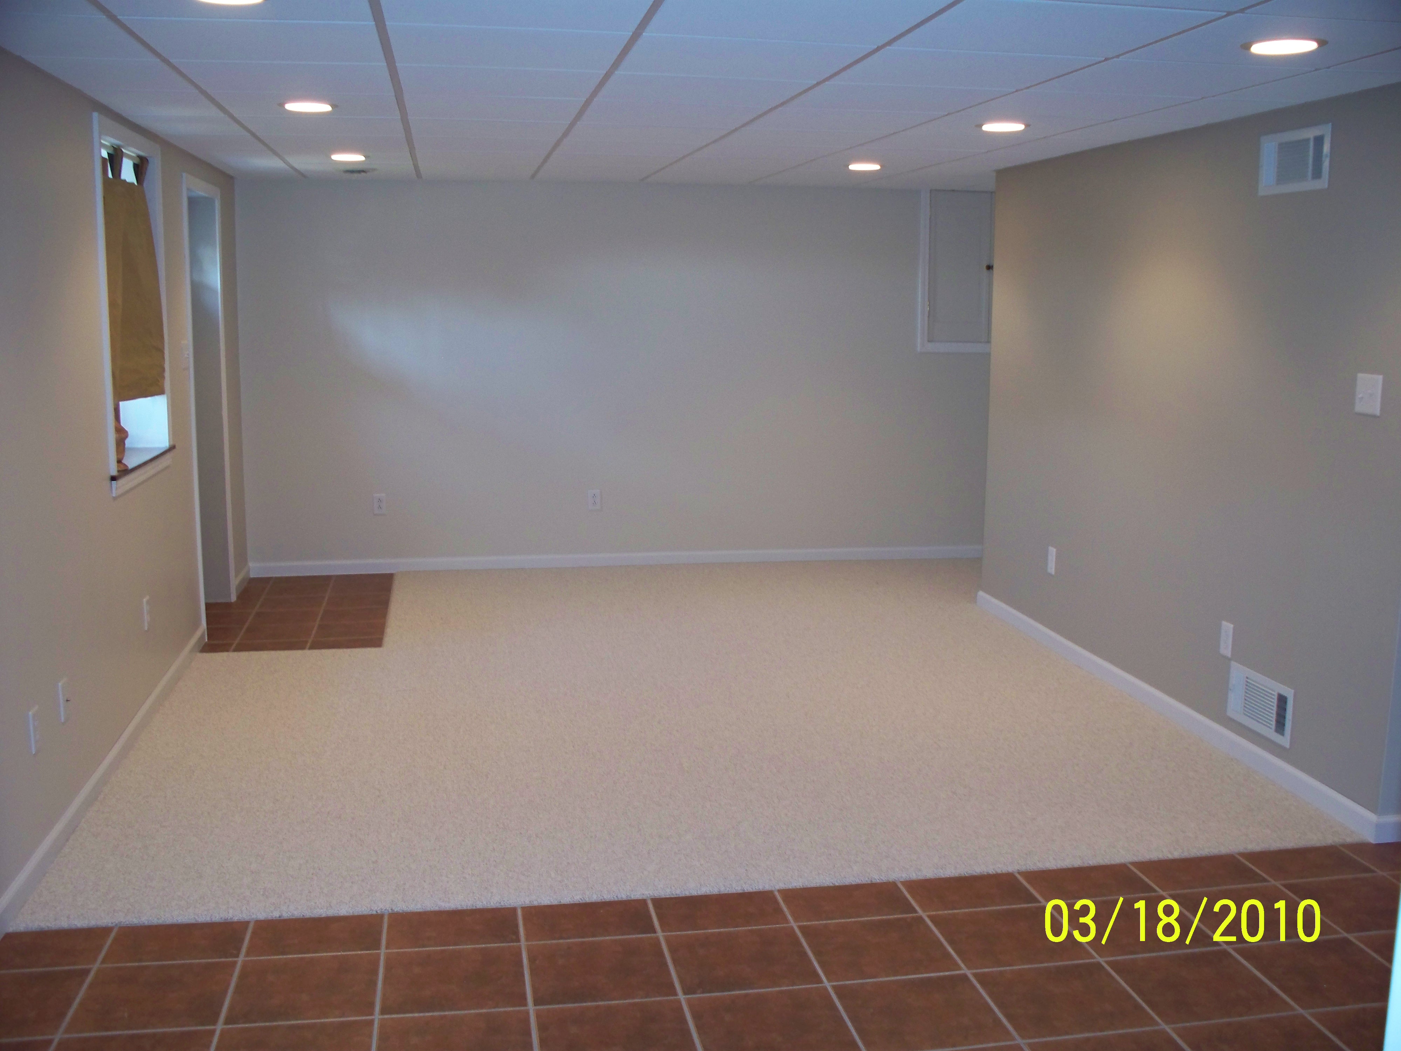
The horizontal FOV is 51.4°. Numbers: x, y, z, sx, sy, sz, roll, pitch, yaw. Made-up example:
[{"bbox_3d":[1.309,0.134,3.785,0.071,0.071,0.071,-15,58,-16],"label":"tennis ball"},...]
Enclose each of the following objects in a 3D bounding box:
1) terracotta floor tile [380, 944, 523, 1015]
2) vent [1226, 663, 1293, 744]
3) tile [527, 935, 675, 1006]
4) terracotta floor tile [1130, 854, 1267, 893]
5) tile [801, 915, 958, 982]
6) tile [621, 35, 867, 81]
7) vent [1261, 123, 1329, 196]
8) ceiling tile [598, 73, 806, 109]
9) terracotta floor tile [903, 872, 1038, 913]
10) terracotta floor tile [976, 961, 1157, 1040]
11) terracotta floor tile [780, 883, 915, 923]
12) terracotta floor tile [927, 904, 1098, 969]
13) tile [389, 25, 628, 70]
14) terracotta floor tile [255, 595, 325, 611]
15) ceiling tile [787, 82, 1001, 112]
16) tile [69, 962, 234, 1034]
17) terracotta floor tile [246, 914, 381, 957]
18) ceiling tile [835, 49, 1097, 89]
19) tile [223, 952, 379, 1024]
[{"bbox_3d":[-0.552,1.022,3.274,0.322,0.010,0.322,-1,9,-10],"label":"terracotta floor tile"},{"bbox_3d":[1.846,0.591,4.830,0.015,0.196,0.400,-1,9,-10],"label":"vent"},{"bbox_3d":[-0.229,1.010,3.304,0.323,0.010,0.323,-1,9,-10],"label":"tile"},{"bbox_3d":[1.332,0.937,3.898,0.322,0.010,0.211,-1,9,-10],"label":"terracotta floor tile"},{"bbox_3d":[0.423,1.013,3.475,0.330,0.010,0.330,-1,9,-10],"label":"tile"},{"bbox_3d":[0.102,-1.236,3.835,0.600,0.016,0.600,-1,9,-10],"label":"tile"},{"bbox_3d":[1.814,-1.119,4.476,0.020,0.197,0.395,-1,9,-10],"label":"vent"},{"bbox_3d":[-0.001,-1.321,4.379,0.600,0.016,0.600,-1,9,-10],"label":"ceiling tile"},{"bbox_3d":[0.687,0.946,3.729,0.323,0.010,0.199,-1,9,-10],"label":"terracotta floor tile"},{"bbox_3d":[0.783,1.030,3.155,0.323,0.010,0.323,-1,9,-10],"label":"terracotta floor tile"},{"bbox_3d":[0.381,0.984,3.784,0.330,0.010,0.210,-1,9,-10],"label":"terracotta floor tile"},{"bbox_3d":[0.740,0.995,3.508,0.322,0.010,0.322,-1,9,-10],"label":"terracotta floor tile"},{"bbox_3d":[-0.491,-1.211,3.688,0.600,0.016,0.600,-1,9,-10],"label":"tile"},{"bbox_3d":[-2.062,0.396,7.349,0.330,0.010,0.330,-1,9,-10],"label":"terracotta floor tile"},{"bbox_3d":[0.602,-1.345,4.567,0.603,0.016,0.603,-1,9,-10],"label":"ceiling tile"},{"bbox_3d":[-1.197,1.034,3.205,0.330,0.010,0.330,-1,9,-10],"label":"tile"},{"bbox_3d":[-0.938,1.005,3.560,0.330,0.010,0.210,-1,9,-10],"label":"terracotta floor tile"},{"bbox_3d":[0.695,-1.245,3.965,0.603,0.016,0.603,-1,9,-10],"label":"ceiling tile"},{"bbox_3d":[-0.891,1.047,3.296,0.330,0.010,0.330,-1,9,-10],"label":"tile"}]

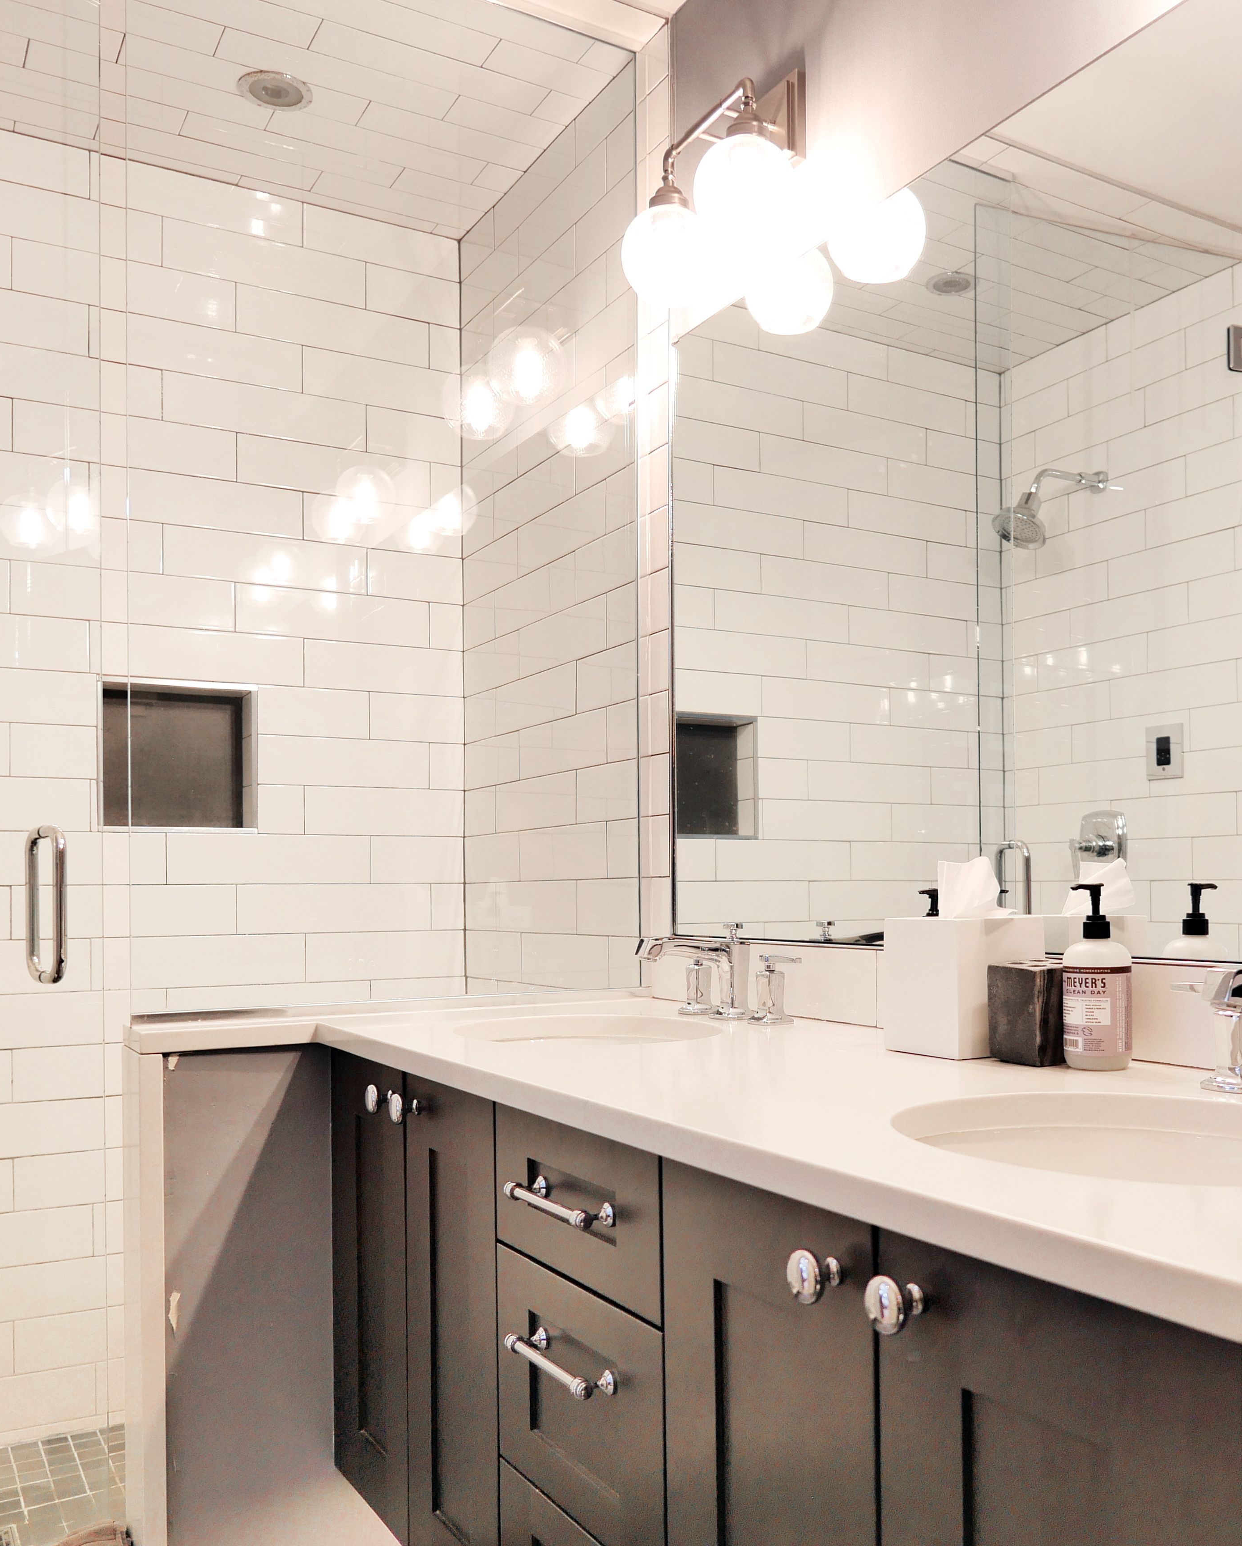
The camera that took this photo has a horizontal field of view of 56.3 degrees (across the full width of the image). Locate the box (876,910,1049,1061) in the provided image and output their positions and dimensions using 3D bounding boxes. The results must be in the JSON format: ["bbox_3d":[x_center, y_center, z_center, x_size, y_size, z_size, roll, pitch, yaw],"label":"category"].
[{"bbox_3d":[0.385,0.234,1.308,0.127,0.146,0.117,1,-3,-28],"label":"box"}]

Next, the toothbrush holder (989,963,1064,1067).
[{"bbox_3d":[0.449,0.259,1.247,0.069,0.099,0.069,1,-3,-30],"label":"toothbrush holder"}]

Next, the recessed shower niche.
[{"bbox_3d":[-0.907,-0.023,2.379,0.300,0.300,0.100,1,-3,-27],"label":"recessed shower niche"}]

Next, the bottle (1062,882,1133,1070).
[{"bbox_3d":[0.489,0.207,1.199,0.070,0.188,0.067,2,-3,-35],"label":"bottle"}]

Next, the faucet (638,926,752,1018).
[{"bbox_3d":[0.112,0.288,1.694,0.168,0.134,0.052,1,-3,-30],"label":"faucet"}]

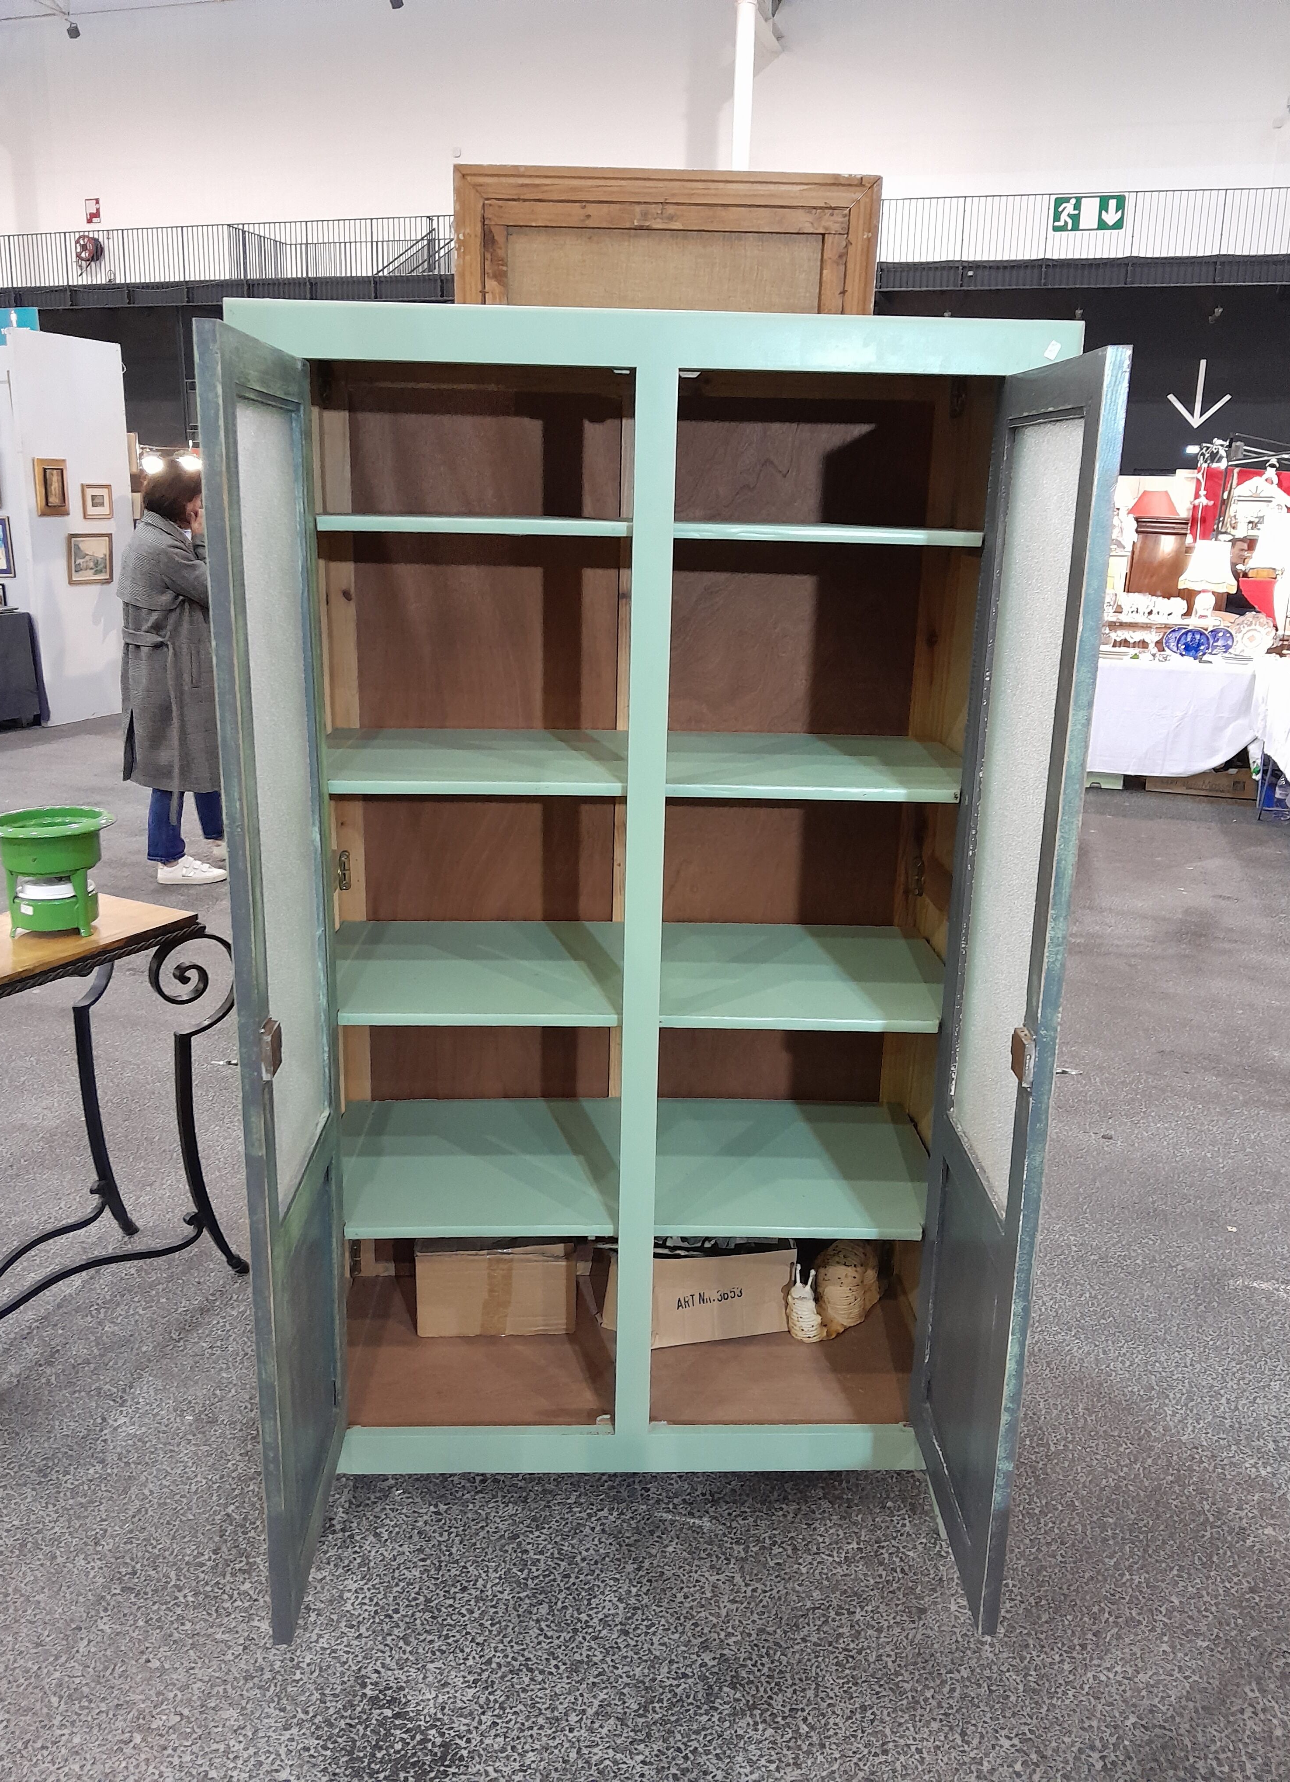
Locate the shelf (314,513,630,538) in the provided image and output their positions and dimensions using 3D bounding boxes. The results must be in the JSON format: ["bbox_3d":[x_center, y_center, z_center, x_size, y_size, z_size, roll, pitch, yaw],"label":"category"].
[{"bbox_3d":[-0.223,-0.511,1.872,0.437,0.018,0.434,1,16,-2],"label":"shelf"}]

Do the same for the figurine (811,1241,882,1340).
[{"bbox_3d":[0.339,0.650,2.274,0.115,0.166,0.129,5,16,12],"label":"figurine"}]

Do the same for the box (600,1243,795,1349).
[{"bbox_3d":[0.078,0.639,2.282,0.299,0.170,0.198,-3,16,-14],"label":"box"}]

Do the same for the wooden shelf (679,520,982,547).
[{"bbox_3d":[0.232,-0.506,1.891,0.437,0.018,0.434,1,16,-2],"label":"wooden shelf"}]

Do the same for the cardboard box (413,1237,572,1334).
[{"bbox_3d":[-0.245,0.638,2.288,0.260,0.158,0.179,0,16,-5],"label":"cardboard box"}]

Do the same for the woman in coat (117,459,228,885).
[{"bbox_3d":[-1.880,-0.875,5.469,0.480,1.670,0.500,-1,16,-8],"label":"woman in coat"}]

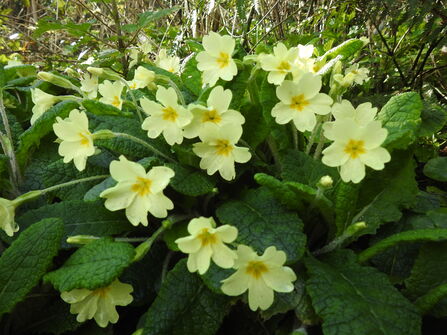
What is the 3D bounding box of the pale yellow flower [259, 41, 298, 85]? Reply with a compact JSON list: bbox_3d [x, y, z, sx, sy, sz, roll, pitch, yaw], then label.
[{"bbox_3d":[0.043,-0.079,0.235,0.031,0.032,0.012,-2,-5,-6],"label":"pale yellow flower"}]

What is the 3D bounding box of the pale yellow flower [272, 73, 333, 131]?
[{"bbox_3d":[0.045,-0.038,0.180,0.035,0.034,0.013,3,6,8],"label":"pale yellow flower"}]

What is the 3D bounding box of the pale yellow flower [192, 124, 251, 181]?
[{"bbox_3d":[-0.001,-0.009,0.186,0.034,0.033,0.013,0,7,0],"label":"pale yellow flower"}]

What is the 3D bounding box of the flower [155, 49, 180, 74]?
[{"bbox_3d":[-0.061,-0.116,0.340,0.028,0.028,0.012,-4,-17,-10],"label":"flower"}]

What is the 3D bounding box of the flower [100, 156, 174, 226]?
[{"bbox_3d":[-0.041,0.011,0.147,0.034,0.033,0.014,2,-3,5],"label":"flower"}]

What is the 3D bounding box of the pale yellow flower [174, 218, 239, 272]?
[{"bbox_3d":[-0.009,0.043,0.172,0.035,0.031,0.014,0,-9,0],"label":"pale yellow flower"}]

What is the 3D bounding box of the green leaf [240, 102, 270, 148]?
[{"bbox_3d":[0.021,-0.032,0.213,0.025,0.038,0.010,2,-11,6],"label":"green leaf"}]

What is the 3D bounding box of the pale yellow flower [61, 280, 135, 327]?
[{"bbox_3d":[-0.063,0.065,0.154,0.034,0.030,0.013,-1,16,-3],"label":"pale yellow flower"}]

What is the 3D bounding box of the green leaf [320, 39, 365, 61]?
[{"bbox_3d":[0.101,-0.101,0.265,0.040,0.018,0.020,0,23,0],"label":"green leaf"}]

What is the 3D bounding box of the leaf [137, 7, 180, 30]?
[{"bbox_3d":[-0.075,-0.173,0.360,0.048,0.018,0.012,-39,-6,-12],"label":"leaf"}]

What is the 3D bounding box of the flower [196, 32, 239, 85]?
[{"bbox_3d":[-0.004,-0.071,0.205,0.031,0.034,0.013,8,4,23],"label":"flower"}]

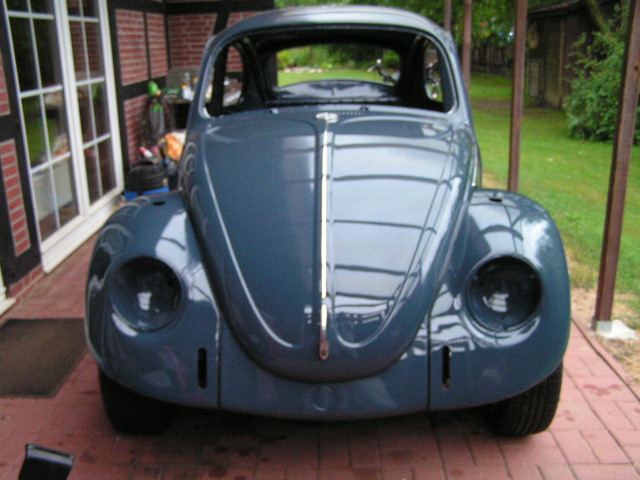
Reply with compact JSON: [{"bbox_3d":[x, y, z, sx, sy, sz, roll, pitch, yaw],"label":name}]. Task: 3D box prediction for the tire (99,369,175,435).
[{"bbox_3d":[-0.612,0.371,2.532,0.165,0.636,0.636,0,16,3],"label":"tire"}]

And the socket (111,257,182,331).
[{"bbox_3d":[-0.510,0.156,2.129,0.215,0.215,0.120,0,4,3],"label":"socket"}]

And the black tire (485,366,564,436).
[{"bbox_3d":[0.688,0.361,2.472,0.165,0.636,0.636,0,16,3],"label":"black tire"}]

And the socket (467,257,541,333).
[{"bbox_3d":[0.536,0.153,2.082,0.215,0.215,0.120,0,4,3],"label":"socket"}]

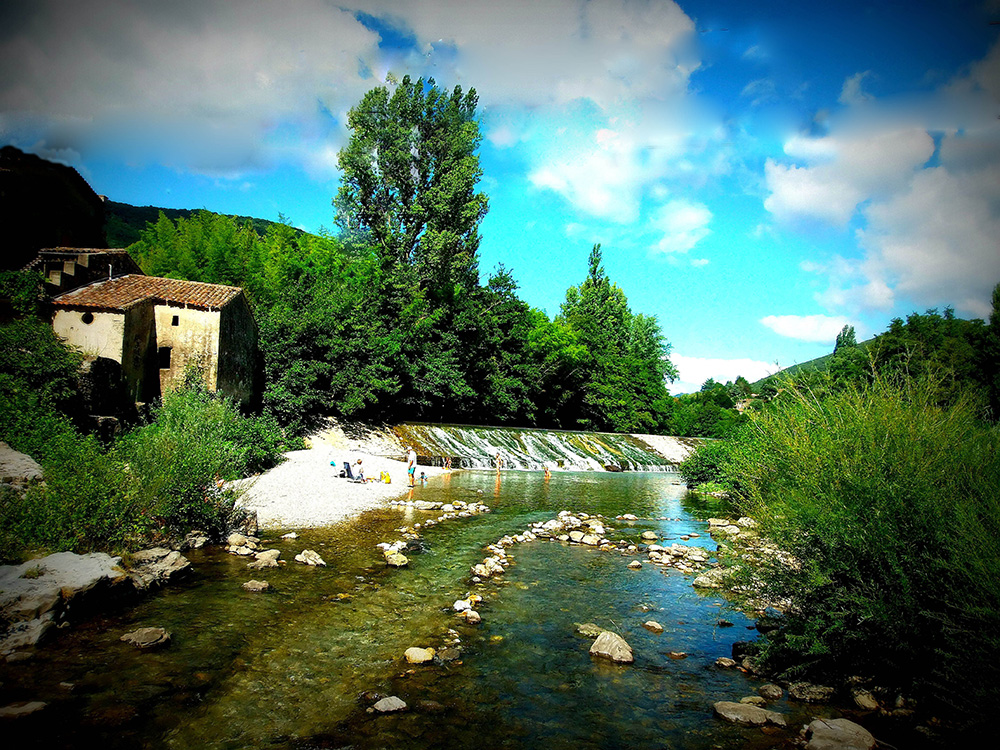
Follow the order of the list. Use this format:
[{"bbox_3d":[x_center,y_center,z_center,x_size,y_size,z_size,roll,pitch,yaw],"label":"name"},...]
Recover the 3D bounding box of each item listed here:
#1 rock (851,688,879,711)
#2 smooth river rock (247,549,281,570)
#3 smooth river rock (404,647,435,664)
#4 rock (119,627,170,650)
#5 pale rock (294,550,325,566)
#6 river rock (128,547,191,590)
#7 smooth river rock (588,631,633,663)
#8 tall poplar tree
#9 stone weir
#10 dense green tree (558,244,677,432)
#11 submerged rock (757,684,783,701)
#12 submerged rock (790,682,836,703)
[{"bbox_3d":[3.267,2.883,6.735,0.230,0.160,0.200,1,-5,10],"label":"rock"},{"bbox_3d":[-4.287,3.380,13.648,0.580,0.310,0.450,4,-4,-17],"label":"smooth river rock"},{"bbox_3d":[-0.829,2.888,7.771,0.280,0.150,0.210,2,-5,0],"label":"smooth river rock"},{"bbox_3d":[-4.148,3.116,8.803,0.560,0.160,0.370,4,-4,-24],"label":"rock"},{"bbox_3d":[-3.557,3.479,14.128,0.560,0.240,0.400,3,-4,-13],"label":"pale rock"},{"bbox_3d":[-5.322,3.119,11.783,0.950,0.480,0.700,4,-4,-23],"label":"river rock"},{"bbox_3d":[1.214,2.929,8.155,0.430,0.260,0.330,1,-5,12],"label":"smooth river rock"},{"bbox_3d":[-7.679,-10.167,63.142,12.200,30.080,11.500,2,-5,0],"label":"tall poplar tree"},{"bbox_3d":[5.878,5.466,55.750,26.500,2.900,6.200,4,-5,-28],"label":"stone weir"},{"bbox_3d":[10.794,-3.077,69.000,10.400,17.200,9.500,2,-4,0],"label":"dense green tree"},{"bbox_3d":[2.848,3.354,7.906,0.240,0.130,0.190,1,-4,20],"label":"submerged rock"},{"bbox_3d":[2.860,2.896,6.898,0.400,0.140,0.240,1,-5,5],"label":"submerged rock"}]

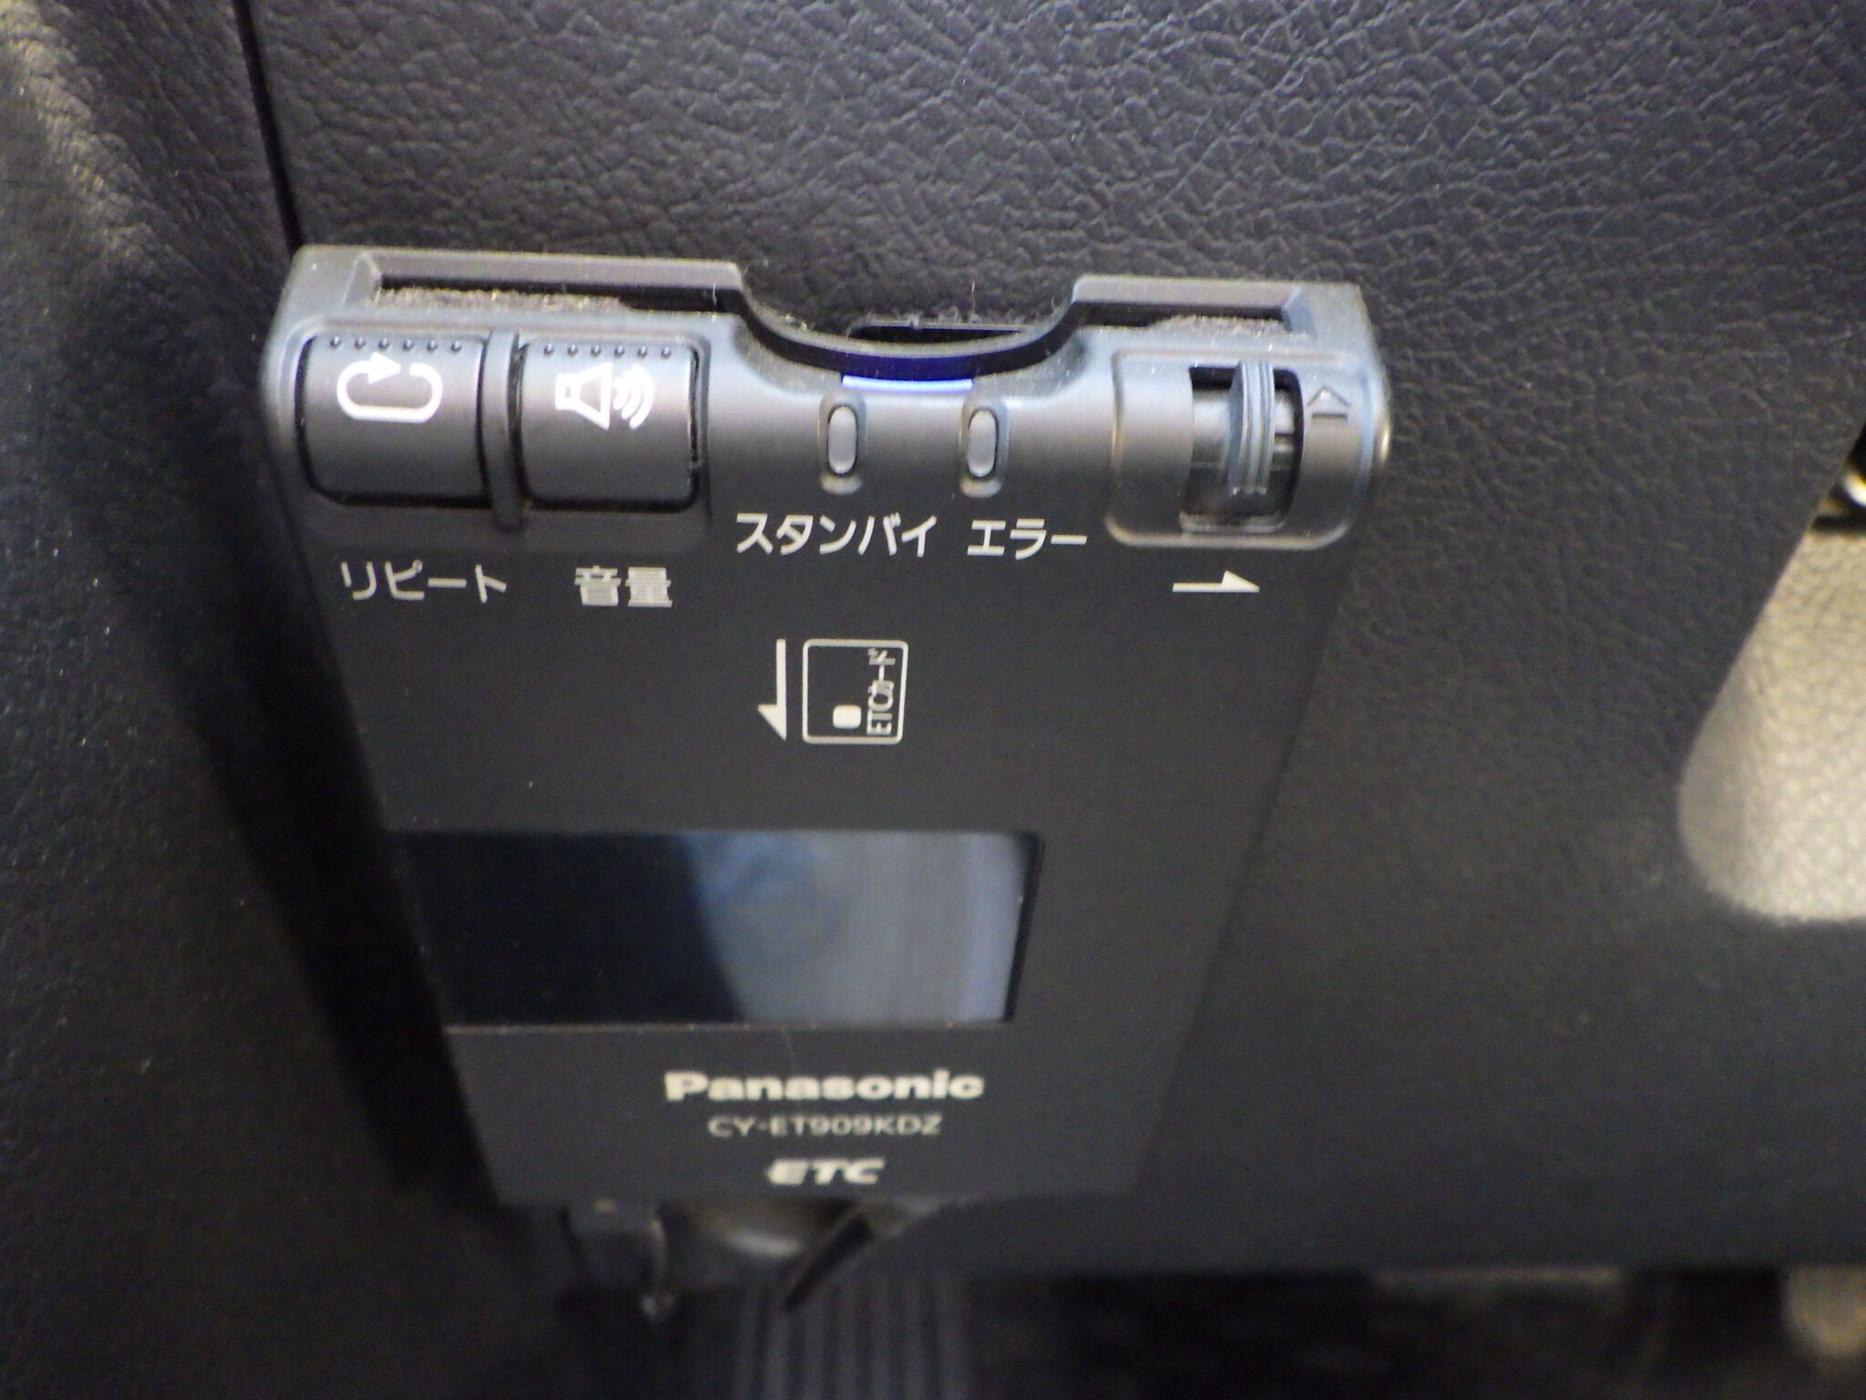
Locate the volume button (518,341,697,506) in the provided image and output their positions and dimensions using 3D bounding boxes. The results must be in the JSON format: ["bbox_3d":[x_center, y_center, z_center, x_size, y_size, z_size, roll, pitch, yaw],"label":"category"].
[{"bbox_3d":[-0.019,-0.016,0.089,0.010,0.009,0.004,1,33,-5],"label":"volume button"}]

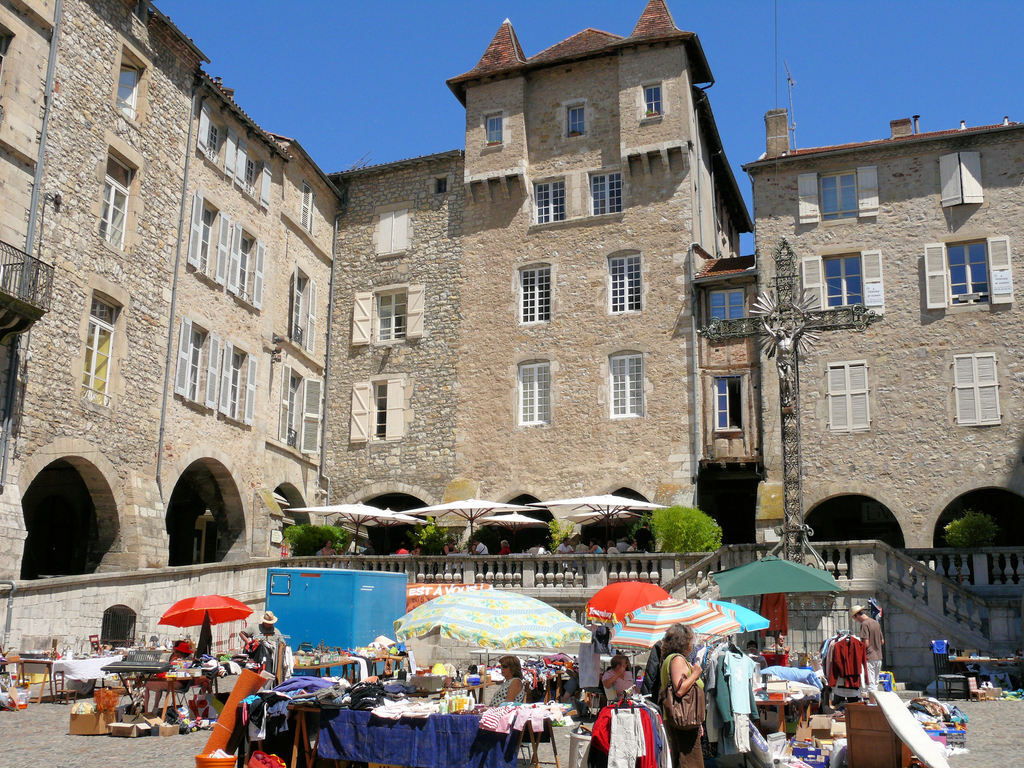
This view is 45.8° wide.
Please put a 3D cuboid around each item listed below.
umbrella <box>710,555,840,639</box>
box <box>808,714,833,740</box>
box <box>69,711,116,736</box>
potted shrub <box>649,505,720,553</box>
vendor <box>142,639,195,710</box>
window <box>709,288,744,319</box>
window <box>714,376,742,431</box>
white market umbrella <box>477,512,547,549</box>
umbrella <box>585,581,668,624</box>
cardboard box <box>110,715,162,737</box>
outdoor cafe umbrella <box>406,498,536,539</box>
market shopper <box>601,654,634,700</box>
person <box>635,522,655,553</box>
[{"bbox_3d":[4.405,4.172,20.200,2.050,2.450,2.000,-2,-14,11],"label":"umbrella"},{"bbox_3d":[3.942,4.398,15.466,0.290,0.330,0.270,1,-12,-6],"label":"box"},{"bbox_3d":[-5.660,4.598,16.370,0.480,0.290,0.420,1,-12,-5],"label":"box"},{"bbox_3d":[4.111,3.867,28.401,1.600,1.950,1.600,-5,-13,22],"label":"potted shrub"},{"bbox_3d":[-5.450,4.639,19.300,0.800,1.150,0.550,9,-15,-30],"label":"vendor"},{"bbox_3d":[6.862,-2.543,38.800,1.160,1.060,0.180,-5,-14,21],"label":"window"},{"bbox_3d":[6.783,0.611,38.000,0.900,1.750,0.200,-5,-14,21],"label":"window"},{"bbox_3d":[0.047,5.186,38.000,2.300,2.400,2.300,-5,-14,21],"label":"white market umbrella"},{"bbox_3d":[2.150,4.707,22.000,1.700,2.150,1.700,-2,-14,11],"label":"umbrella"},{"bbox_3d":[-4.923,4.484,15.900,0.560,0.230,0.450,-5,-15,24],"label":"cardboard box"},{"bbox_3d":[-1.215,4.610,35.500,3.600,2.600,3.500,-5,-14,21],"label":"outdoor cafe umbrella"},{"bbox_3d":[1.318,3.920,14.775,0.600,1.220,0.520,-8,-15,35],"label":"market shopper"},{"bbox_3d":[3.263,4.256,29.724,0.520,1.720,0.400,4,-12,-17],"label":"person"}]

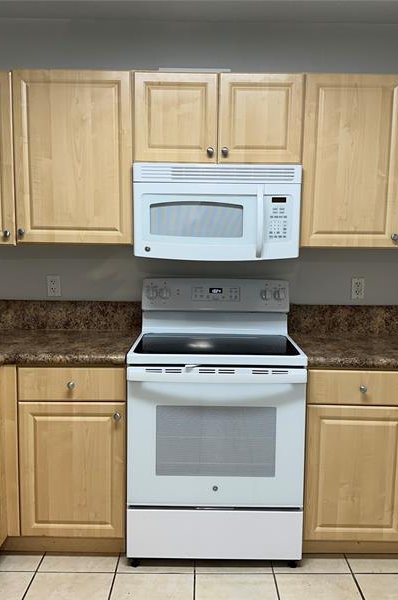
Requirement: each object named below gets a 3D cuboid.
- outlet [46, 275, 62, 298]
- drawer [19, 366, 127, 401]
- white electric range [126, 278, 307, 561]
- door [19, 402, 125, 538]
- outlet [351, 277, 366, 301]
[{"bbox_3d":[-0.771,-0.073,2.957,0.072,0.116,0.012,1,6,0],"label":"outlet"},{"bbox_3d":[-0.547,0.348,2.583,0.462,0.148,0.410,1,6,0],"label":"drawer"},{"bbox_3d":[0.075,0.524,2.667,0.758,1.200,0.680,1,6,0],"label":"white electric range"},{"bbox_3d":[-0.542,0.735,2.397,0.452,0.602,0.022,1,6,0],"label":"door"},{"bbox_3d":[0.853,-0.057,2.958,0.072,0.116,0.012,1,6,0],"label":"outlet"}]

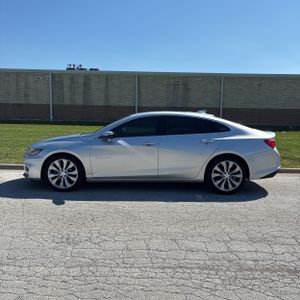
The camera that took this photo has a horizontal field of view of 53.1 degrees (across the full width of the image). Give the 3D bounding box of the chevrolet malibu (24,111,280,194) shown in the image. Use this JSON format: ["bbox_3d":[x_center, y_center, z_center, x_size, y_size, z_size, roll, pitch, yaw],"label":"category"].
[{"bbox_3d":[0.012,-0.052,6.010,4.925,1.465,1.870,1,6,3],"label":"chevrolet malibu"}]

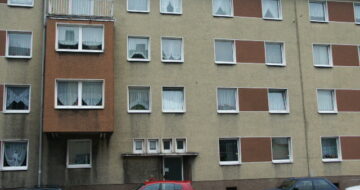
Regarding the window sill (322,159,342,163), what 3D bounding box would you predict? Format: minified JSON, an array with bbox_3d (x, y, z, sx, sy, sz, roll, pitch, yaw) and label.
[{"bbox_3d":[8.715,3.759,21.993,1.220,0.090,0.180,1,-10,-12],"label":"window sill"}]

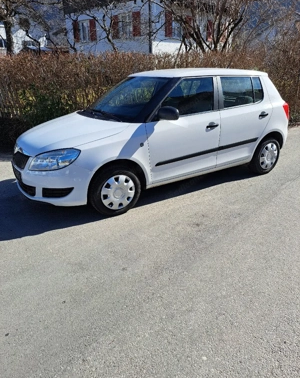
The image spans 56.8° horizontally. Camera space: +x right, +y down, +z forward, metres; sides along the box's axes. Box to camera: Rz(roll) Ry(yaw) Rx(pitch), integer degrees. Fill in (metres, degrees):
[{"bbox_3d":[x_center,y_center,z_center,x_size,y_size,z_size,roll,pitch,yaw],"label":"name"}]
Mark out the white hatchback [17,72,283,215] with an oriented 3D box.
[{"bbox_3d":[0.205,-0.885,3.940,3.980,1.490,1.710,-14,26,-29],"label":"white hatchback"}]

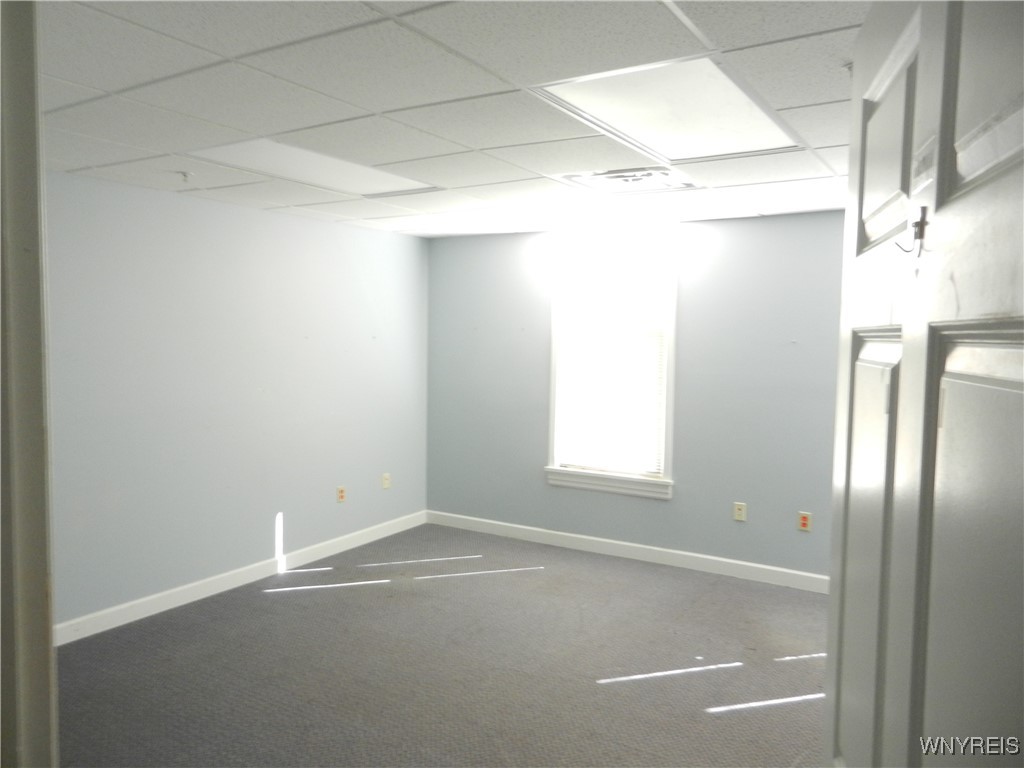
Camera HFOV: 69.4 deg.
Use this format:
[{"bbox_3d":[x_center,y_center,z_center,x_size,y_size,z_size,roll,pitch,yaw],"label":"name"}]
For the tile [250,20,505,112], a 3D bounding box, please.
[{"bbox_3d":[-0.389,-0.937,2.235,0.600,0.020,0.600,4,5,32],"label":"tile"}]

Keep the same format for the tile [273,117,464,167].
[{"bbox_3d":[-0.572,-0.994,3.039,0.605,0.022,0.605,3,5,32],"label":"tile"}]

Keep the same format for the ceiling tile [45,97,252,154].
[{"bbox_3d":[-1.432,-1.002,2.897,0.600,0.020,0.600,4,5,32],"label":"ceiling tile"}]

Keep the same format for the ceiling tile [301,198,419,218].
[{"bbox_3d":[-0.955,-1.121,4.715,0.605,0.022,0.605,3,5,32],"label":"ceiling tile"}]

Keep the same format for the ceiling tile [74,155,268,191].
[{"bbox_3d":[-1.625,-1.058,3.698,0.653,0.022,0.605,3,5,32],"label":"ceiling tile"}]

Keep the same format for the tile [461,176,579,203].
[{"bbox_3d":[0.057,-1.061,4.080,0.600,0.020,0.600,4,5,32],"label":"tile"}]

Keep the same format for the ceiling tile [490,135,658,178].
[{"bbox_3d":[0.267,-0.999,3.261,0.600,0.020,0.600,4,5,32],"label":"ceiling tile"}]

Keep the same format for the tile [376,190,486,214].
[{"bbox_3d":[-0.465,-1.094,4.411,0.600,0.020,0.600,4,5,32],"label":"tile"}]

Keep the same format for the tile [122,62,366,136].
[{"bbox_3d":[-0.897,-0.962,2.524,0.605,0.022,0.605,3,5,32],"label":"tile"}]

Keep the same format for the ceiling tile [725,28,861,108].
[{"bbox_3d":[0.975,-0.900,2.069,0.605,0.022,0.605,3,5,32],"label":"ceiling tile"}]

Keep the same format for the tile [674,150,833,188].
[{"bbox_3d":[1.109,-0.996,3.422,0.605,0.022,0.605,3,5,32],"label":"tile"}]

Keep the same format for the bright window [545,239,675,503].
[{"bbox_3d":[0.698,-0.117,5.382,1.000,1.780,0.100,4,5,32],"label":"bright window"}]

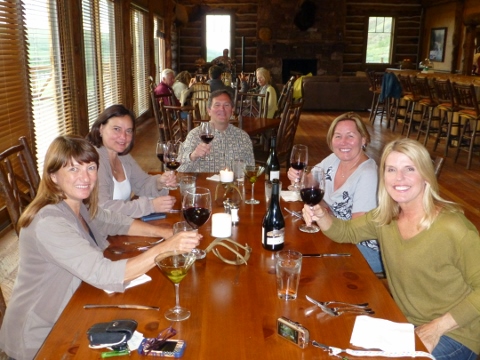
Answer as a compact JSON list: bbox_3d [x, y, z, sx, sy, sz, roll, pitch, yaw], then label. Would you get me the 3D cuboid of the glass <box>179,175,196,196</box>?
[{"bbox_3d":[-0.266,0.062,2.429,0.083,0.143,0.083,0,15,-1],"label":"glass"}]

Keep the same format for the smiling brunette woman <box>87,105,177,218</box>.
[{"bbox_3d":[-0.522,0.265,2.446,0.700,1.280,0.550,8,17,27],"label":"smiling brunette woman"}]

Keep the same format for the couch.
[{"bbox_3d":[2.616,-2.381,12.915,2.000,0.880,0.940,0,15,-1],"label":"couch"}]

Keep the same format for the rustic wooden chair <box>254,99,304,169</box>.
[{"bbox_3d":[0.330,-0.314,5.007,0.560,1.060,0.470,6,16,22],"label":"rustic wooden chair"}]

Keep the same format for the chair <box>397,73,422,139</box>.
[{"bbox_3d":[3.226,-1.363,8.759,0.470,1.120,0.430,0,15,-1],"label":"chair"}]

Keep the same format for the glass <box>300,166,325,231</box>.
[{"bbox_3d":[0.263,0.073,1.735,0.090,0.232,0.090,0,15,0],"label":"glass"}]

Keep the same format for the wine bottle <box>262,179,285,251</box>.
[{"bbox_3d":[0.141,0.146,1.971,0.086,0.287,0.086,2,15,4],"label":"wine bottle"}]

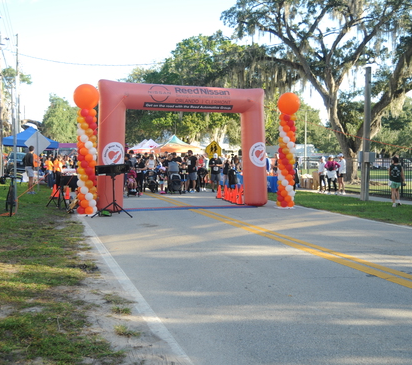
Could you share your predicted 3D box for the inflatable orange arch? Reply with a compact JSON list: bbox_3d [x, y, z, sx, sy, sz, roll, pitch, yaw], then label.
[{"bbox_3d":[-0.565,-1.091,15.327,5.410,3.725,0.800,-1,3,-18],"label":"inflatable orange arch"}]

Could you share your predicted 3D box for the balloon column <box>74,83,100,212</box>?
[{"bbox_3d":[-3.192,-0.872,13.465,0.700,3.500,0.700,-1,3,-18],"label":"balloon column"}]

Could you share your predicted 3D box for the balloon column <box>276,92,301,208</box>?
[{"bbox_3d":[2.479,-0.975,15.390,0.700,3.520,0.700,0,3,0],"label":"balloon column"}]

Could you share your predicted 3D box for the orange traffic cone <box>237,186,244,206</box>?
[{"bbox_3d":[1.145,0.444,16.663,0.270,0.550,0.270,-1,3,-18],"label":"orange traffic cone"}]

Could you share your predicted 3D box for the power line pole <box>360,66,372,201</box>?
[{"bbox_3d":[5.648,-1.683,17.667,0.330,4.663,0.320,-1,3,-18],"label":"power line pole"}]

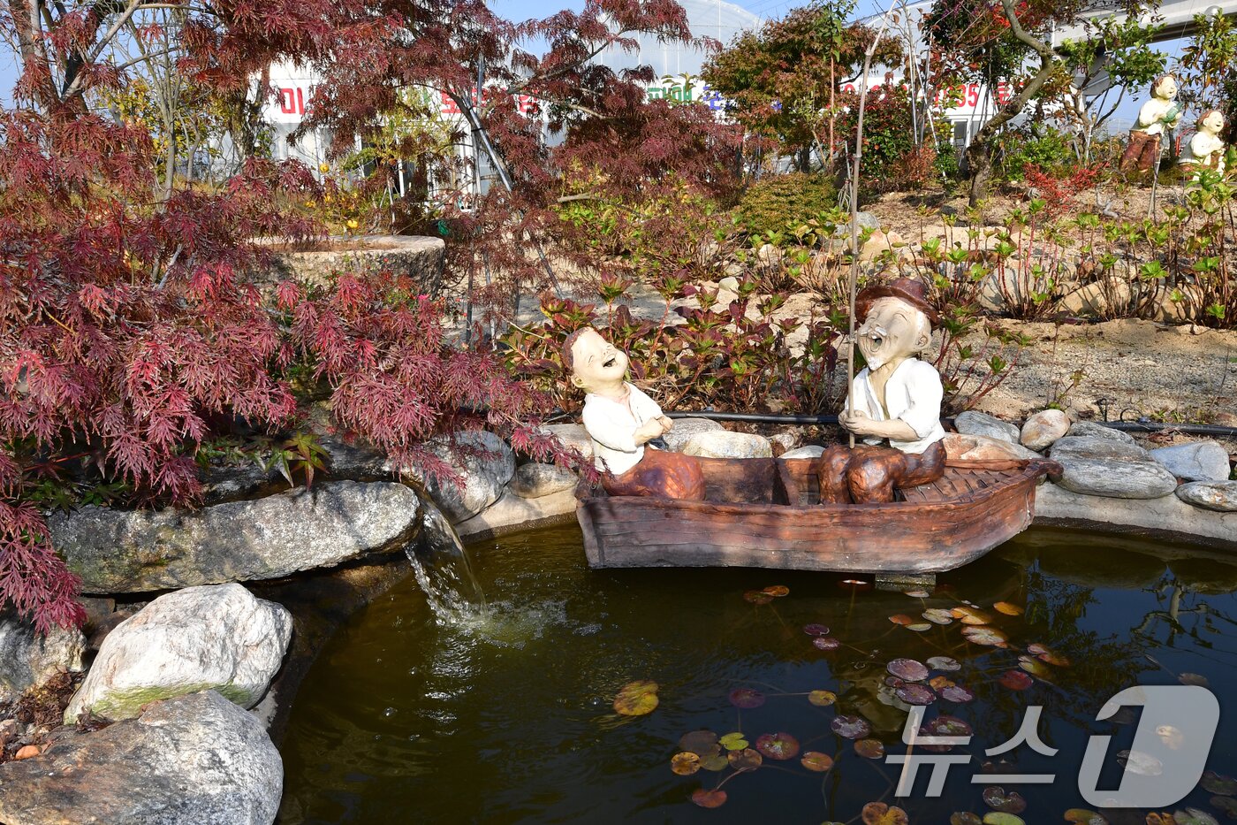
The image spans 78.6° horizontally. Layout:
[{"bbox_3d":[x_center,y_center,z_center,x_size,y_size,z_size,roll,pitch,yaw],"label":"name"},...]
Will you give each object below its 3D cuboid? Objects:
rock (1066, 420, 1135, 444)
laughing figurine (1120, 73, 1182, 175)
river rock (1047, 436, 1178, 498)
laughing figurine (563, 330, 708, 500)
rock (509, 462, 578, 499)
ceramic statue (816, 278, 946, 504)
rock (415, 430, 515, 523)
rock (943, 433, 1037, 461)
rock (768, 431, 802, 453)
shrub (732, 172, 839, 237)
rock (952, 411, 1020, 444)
[{"bbox_3d":[2.180,0.110,3.427,0.322,0.127,0.218,3,15,17],"label":"rock"},{"bbox_3d":[5.271,-2.849,7.475,0.391,0.943,0.460,10,18,39],"label":"laughing figurine"},{"bbox_3d":[2.053,0.226,3.151,0.494,0.172,0.334,3,15,17],"label":"river rock"},{"bbox_3d":[0.058,0.011,2.760,0.403,0.587,0.334,8,17,33],"label":"laughing figurine"},{"bbox_3d":[-0.313,0.288,3.200,0.302,0.143,0.196,-2,15,0],"label":"rock"},{"bbox_3d":[0.923,-0.072,2.720,0.420,0.805,0.370,-9,17,-27],"label":"ceramic statue"},{"bbox_3d":[-0.644,0.266,3.149,0.428,0.390,0.343,-2,15,0],"label":"rock"},{"bbox_3d":[1.586,0.174,3.243,0.437,0.172,0.287,2,14,12],"label":"rock"},{"bbox_3d":[0.756,0.146,3.450,0.138,0.098,0.127,-1,14,0],"label":"rock"},{"bbox_3d":[1.623,-2.005,7.360,0.978,0.655,0.920,-1,14,0],"label":"shrub"},{"bbox_3d":[1.683,0.082,3.453,0.295,0.170,0.192,-2,15,0],"label":"rock"}]

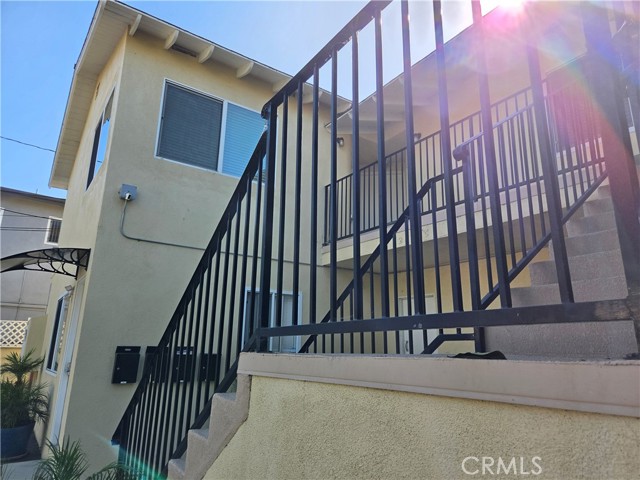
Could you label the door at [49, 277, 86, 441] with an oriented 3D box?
[{"bbox_3d":[-3.201,1.533,5.436,0.060,2.030,0.840,11,-17,-35],"label":"door"}]

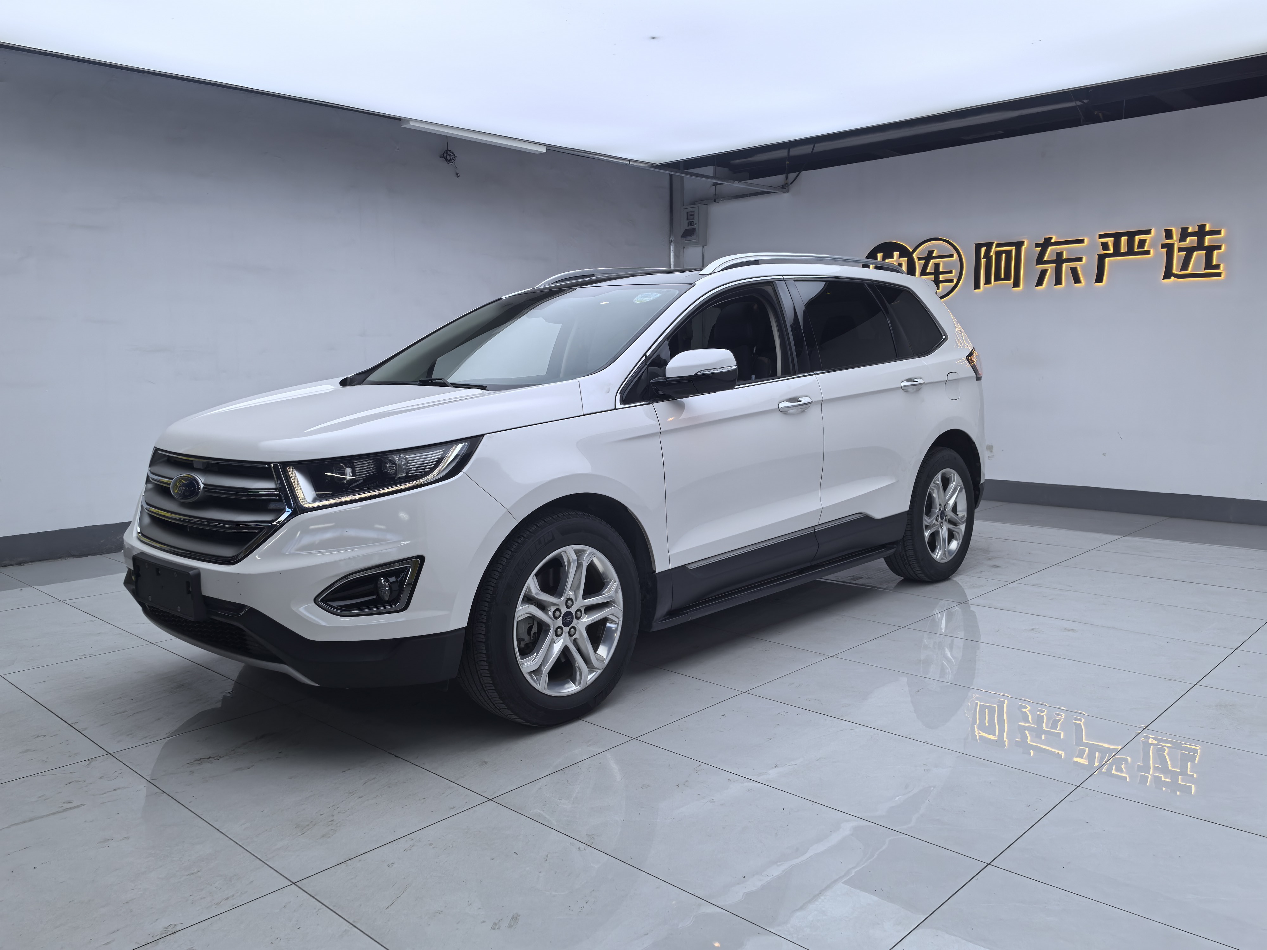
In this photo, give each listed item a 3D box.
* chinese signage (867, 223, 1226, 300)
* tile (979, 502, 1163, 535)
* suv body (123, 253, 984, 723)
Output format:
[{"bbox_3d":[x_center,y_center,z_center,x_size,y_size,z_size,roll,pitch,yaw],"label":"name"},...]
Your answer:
[{"bbox_3d":[3.153,-1.736,8.065,2.940,0.540,0.050,6,9,43],"label":"chinese signage"},{"bbox_3d":[3.267,0.335,7.522,1.200,0.010,1.066,6,9,43],"label":"tile"},{"bbox_3d":[0.079,-0.214,5.060,2.000,1.735,4.870,6,9,43],"label":"suv body"}]

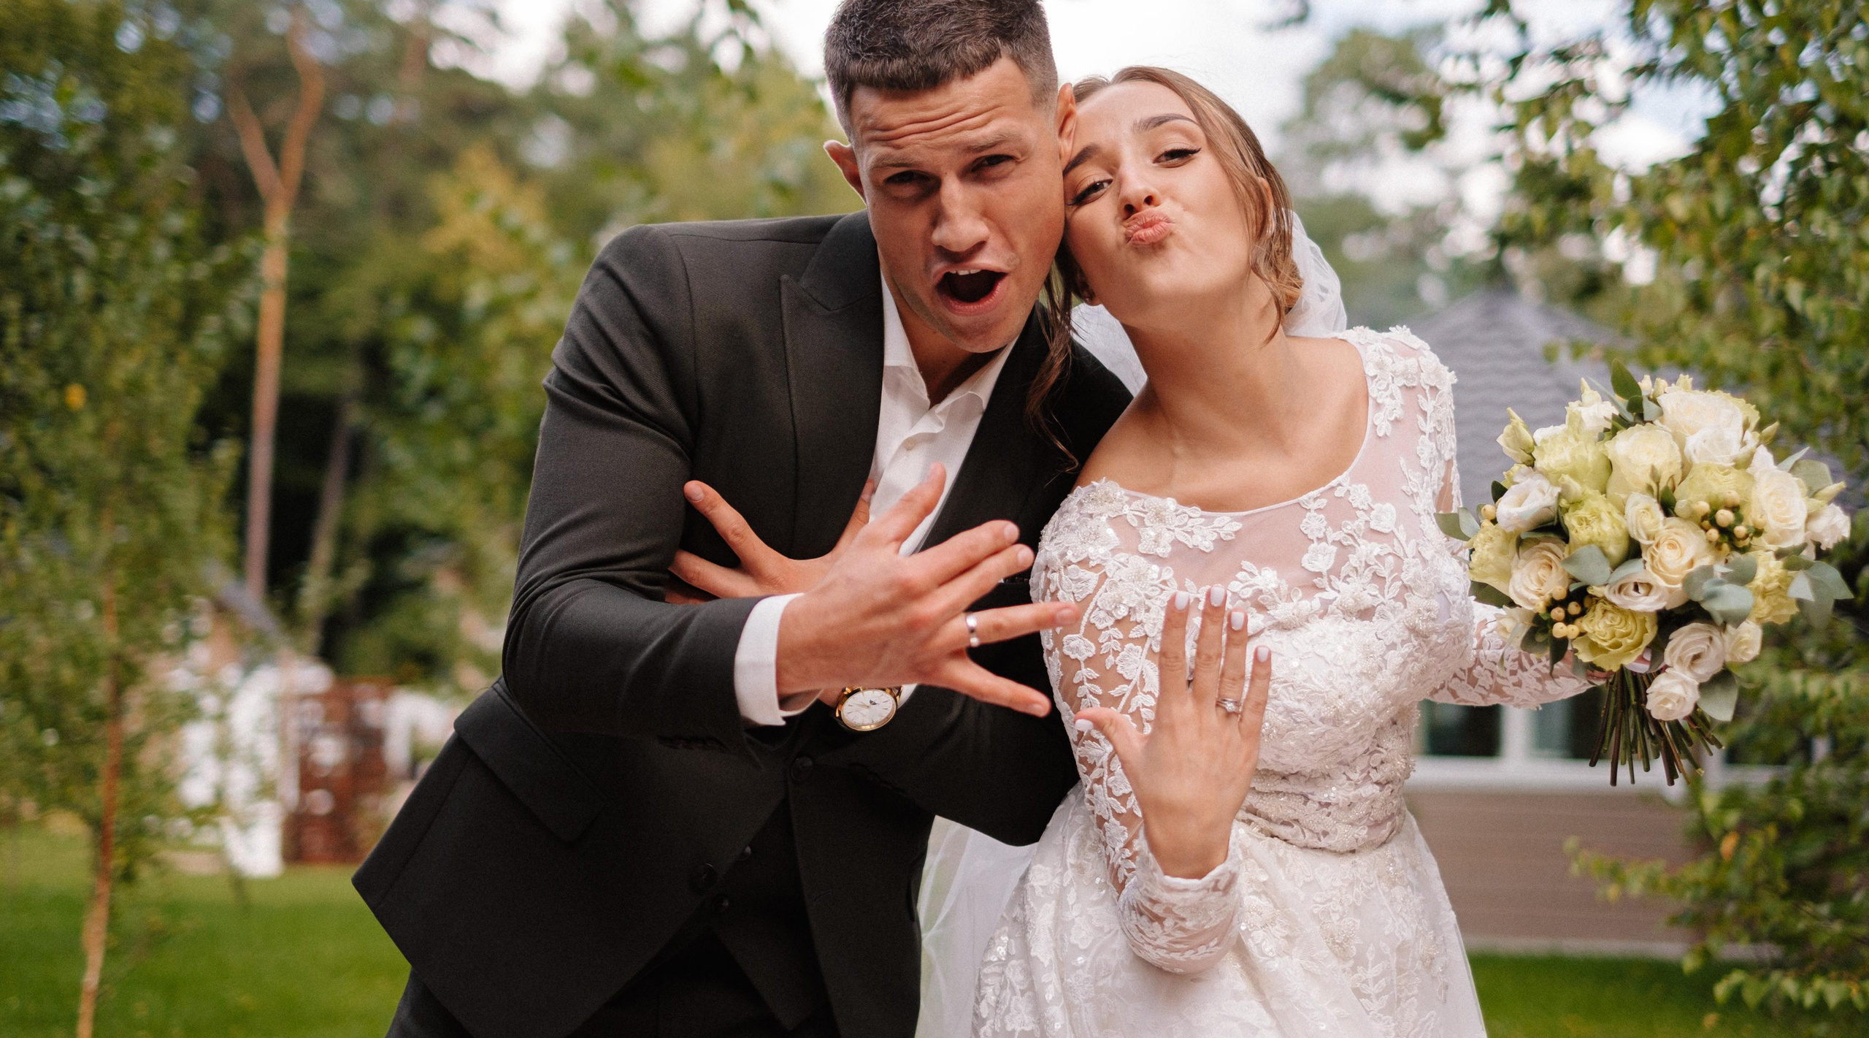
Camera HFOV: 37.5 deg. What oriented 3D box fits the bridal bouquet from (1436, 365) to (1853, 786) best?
[{"bbox_3d":[0.498,0.038,1.930,0.275,0.285,0.250,1,15,6],"label":"bridal bouquet"}]

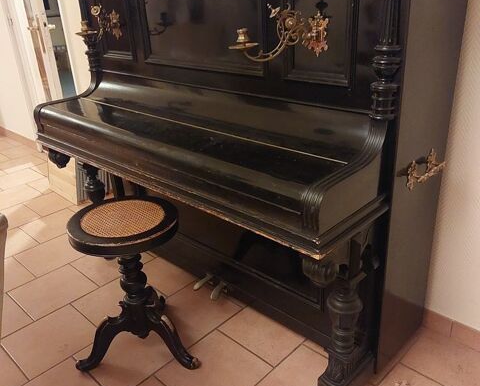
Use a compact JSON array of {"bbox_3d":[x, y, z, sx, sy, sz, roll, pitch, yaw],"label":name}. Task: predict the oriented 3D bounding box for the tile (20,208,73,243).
[{"bbox_3d":[-1.050,0.186,2.629,0.291,0.010,0.293,20,34,41],"label":"tile"}]

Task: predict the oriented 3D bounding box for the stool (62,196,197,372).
[{"bbox_3d":[-0.362,0.337,1.579,0.413,0.544,0.413,-3,25,1],"label":"stool"}]

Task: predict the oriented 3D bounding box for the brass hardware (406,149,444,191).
[{"bbox_3d":[0.527,-0.062,1.292,0.043,0.088,0.146,20,34,41],"label":"brass hardware"}]

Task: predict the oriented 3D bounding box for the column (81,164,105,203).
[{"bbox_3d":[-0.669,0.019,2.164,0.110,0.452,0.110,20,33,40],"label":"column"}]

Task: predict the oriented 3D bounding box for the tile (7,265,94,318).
[{"bbox_3d":[-0.831,0.438,2.064,0.291,0.010,0.293,20,34,41],"label":"tile"}]

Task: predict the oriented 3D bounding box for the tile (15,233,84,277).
[{"bbox_3d":[-0.944,0.314,2.343,0.291,0.010,0.293,20,34,41],"label":"tile"}]

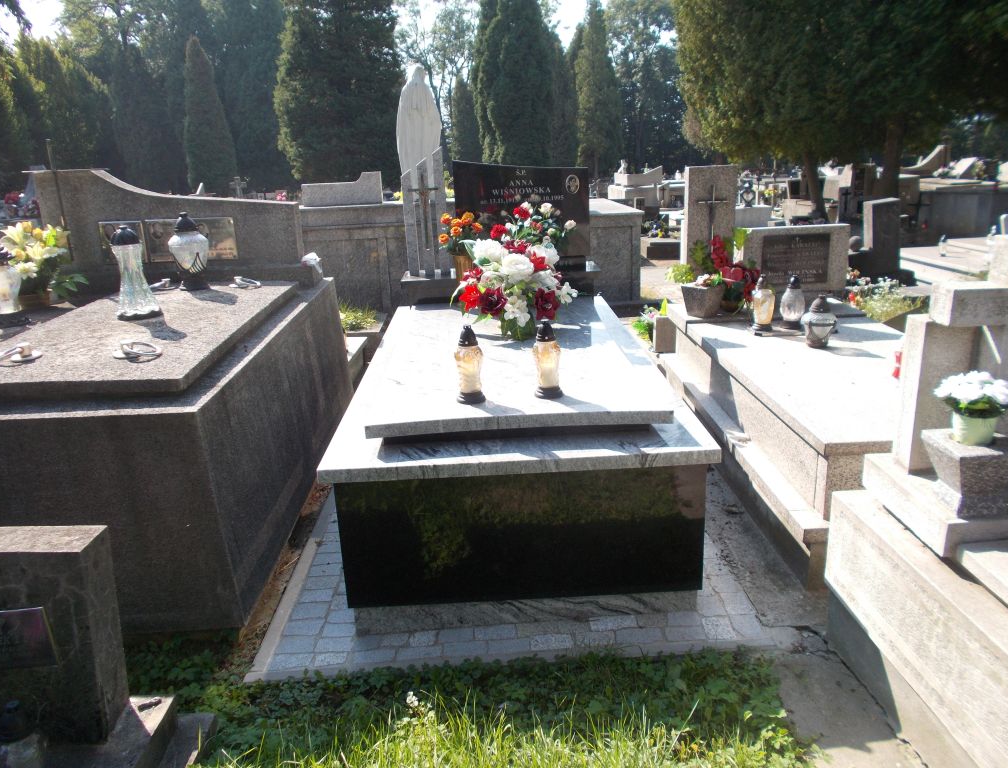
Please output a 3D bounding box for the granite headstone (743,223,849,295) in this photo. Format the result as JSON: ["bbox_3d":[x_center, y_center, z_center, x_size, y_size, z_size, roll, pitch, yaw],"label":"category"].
[{"bbox_3d":[1.746,-0.759,4.671,0.635,0.390,0.120,-3,17,-1],"label":"granite headstone"}]

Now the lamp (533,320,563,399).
[{"bbox_3d":[0.137,-0.085,2.386,0.093,0.236,0.093,-3,17,-1],"label":"lamp"}]

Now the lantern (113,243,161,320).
[{"bbox_3d":[-1.669,-0.489,3.447,0.205,0.375,0.205,-3,17,-1],"label":"lantern"}]

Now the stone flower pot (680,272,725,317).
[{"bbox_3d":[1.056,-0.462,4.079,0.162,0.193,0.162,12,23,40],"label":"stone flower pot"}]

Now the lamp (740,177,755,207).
[{"bbox_3d":[2.490,-1.958,7.857,0.140,0.284,0.120,-3,17,-1],"label":"lamp"}]

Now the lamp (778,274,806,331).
[{"bbox_3d":[1.379,-0.395,3.648,0.131,0.250,0.131,-3,17,-1],"label":"lamp"}]

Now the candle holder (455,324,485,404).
[{"bbox_3d":[-0.115,-0.070,2.530,0.098,0.257,0.098,-3,17,-1],"label":"candle holder"}]

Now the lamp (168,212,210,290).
[{"bbox_3d":[-1.709,-0.715,4.128,0.218,0.398,0.218,-3,17,-1],"label":"lamp"}]

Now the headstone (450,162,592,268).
[{"bbox_3d":[0.102,-0.940,4.248,0.727,0.597,0.094,-3,17,-1],"label":"headstone"}]

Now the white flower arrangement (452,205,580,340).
[{"bbox_3d":[0.051,-0.472,3.205,0.499,0.499,0.422,-3,17,-1],"label":"white flower arrangement"}]

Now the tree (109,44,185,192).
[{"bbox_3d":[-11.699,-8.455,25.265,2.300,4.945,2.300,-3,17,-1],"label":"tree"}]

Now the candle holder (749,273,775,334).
[{"bbox_3d":[1.355,-0.428,4.013,0.122,0.298,0.122,-3,17,-1],"label":"candle holder"}]

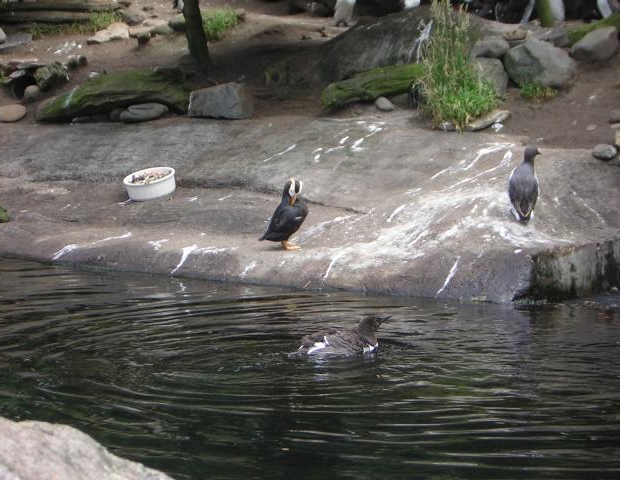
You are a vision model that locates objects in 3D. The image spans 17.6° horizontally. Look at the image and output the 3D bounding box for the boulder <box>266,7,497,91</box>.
[{"bbox_3d":[0.480,-1.285,13.400,1.500,0.500,0.900,0,10,0],"label":"boulder"}]

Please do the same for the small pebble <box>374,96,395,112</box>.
[{"bbox_3d":[0.412,-0.750,11.050,0.105,0.070,0.085,0,11,0],"label":"small pebble"}]

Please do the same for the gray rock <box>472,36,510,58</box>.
[{"bbox_3d":[1.200,-1.272,13.200,0.250,0.140,0.200,0,10,0],"label":"gray rock"}]

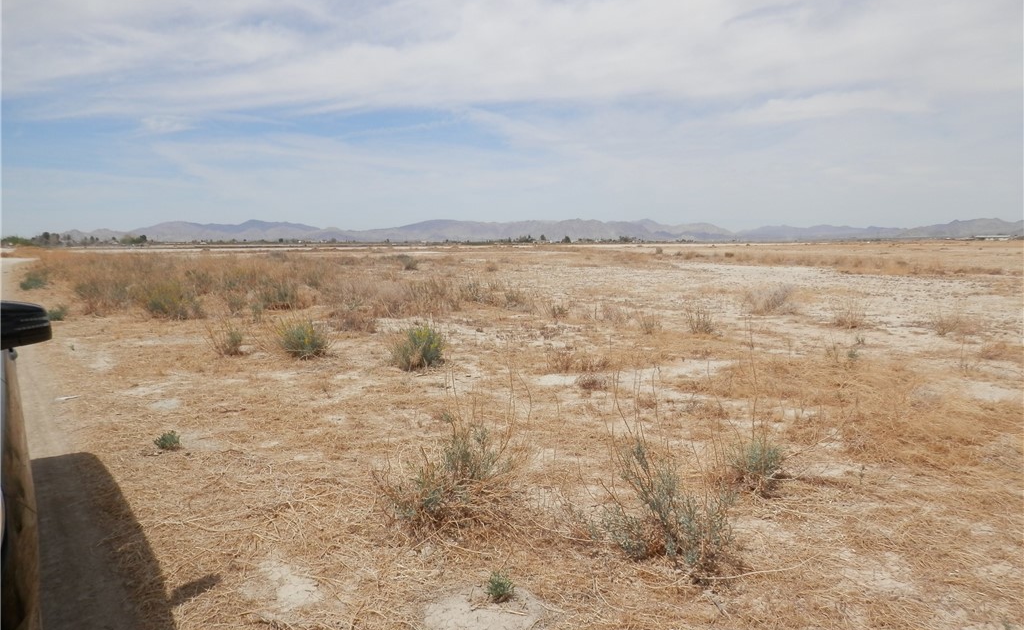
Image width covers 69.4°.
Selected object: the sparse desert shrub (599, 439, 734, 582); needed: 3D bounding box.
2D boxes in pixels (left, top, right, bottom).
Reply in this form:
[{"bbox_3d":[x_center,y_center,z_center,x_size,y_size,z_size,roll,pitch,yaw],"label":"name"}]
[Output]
[{"bbox_3d":[0.731,0.871,3.470,0.631,0.586,0.568,0,6,0],"label":"sparse desert shrub"}]

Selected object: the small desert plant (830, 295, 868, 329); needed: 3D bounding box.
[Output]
[{"bbox_3d":[5.956,-0.062,13.024,0.594,0.545,0.505,2,6,25],"label":"small desert plant"}]

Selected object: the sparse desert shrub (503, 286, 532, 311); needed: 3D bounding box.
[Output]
[{"bbox_3d":[0.121,-0.374,16.336,0.651,0.555,0.585,0,6,0],"label":"sparse desert shrub"}]

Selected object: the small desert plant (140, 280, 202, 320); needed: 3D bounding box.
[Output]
[{"bbox_3d":[-6.914,-0.334,14.975,1.125,0.747,0.956,-3,6,-25],"label":"small desert plant"}]

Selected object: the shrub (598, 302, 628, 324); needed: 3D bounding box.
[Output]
[{"bbox_3d":[1.932,-0.066,14.061,0.547,0.363,0.465,1,6,8],"label":"shrub"}]

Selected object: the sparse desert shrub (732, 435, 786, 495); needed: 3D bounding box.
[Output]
[{"bbox_3d":[1.496,0.902,4.490,0.322,0.322,0.290,0,6,0],"label":"sparse desert shrub"}]

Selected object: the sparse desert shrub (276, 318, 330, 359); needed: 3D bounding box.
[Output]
[{"bbox_3d":[-2.763,0.292,9.771,0.701,0.521,0.631,0,6,0],"label":"sparse desert shrub"}]

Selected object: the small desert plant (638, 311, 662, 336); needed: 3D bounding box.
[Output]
[{"bbox_3d":[2.271,0.124,12.198,0.406,0.349,0.345,1,6,11],"label":"small desert plant"}]

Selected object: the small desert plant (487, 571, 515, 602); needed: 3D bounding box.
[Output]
[{"bbox_3d":[-0.049,1.140,3.121,0.116,0.121,0.104,0,6,0],"label":"small desert plant"}]

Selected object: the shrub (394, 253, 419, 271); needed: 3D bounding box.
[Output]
[{"bbox_3d":[-5.674,-2.840,39.721,1.224,0.869,1.041,-1,6,-8],"label":"shrub"}]

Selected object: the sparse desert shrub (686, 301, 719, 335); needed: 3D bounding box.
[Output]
[{"bbox_3d":[3.104,0.046,12.091,0.546,0.535,0.491,0,6,0],"label":"sparse desert shrub"}]

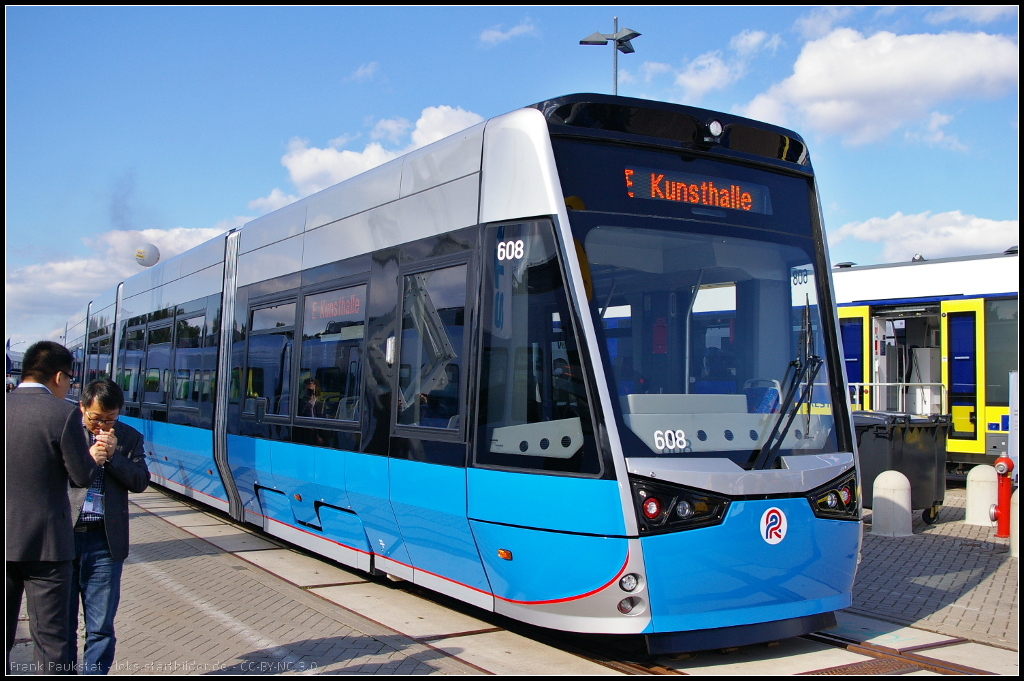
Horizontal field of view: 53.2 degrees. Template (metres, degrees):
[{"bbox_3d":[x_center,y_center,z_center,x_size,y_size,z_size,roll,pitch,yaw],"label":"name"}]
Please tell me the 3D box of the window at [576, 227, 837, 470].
[{"bbox_3d":[1.371,0.011,6.139,1.800,1.400,0.210,3,-17,-32],"label":"window"}]

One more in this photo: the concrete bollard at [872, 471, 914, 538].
[{"bbox_3d":[4.291,1.832,11.535,0.430,0.710,0.430,3,-4,-32],"label":"concrete bollard"}]

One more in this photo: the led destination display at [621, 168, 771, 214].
[{"bbox_3d":[1.221,-0.905,6.456,1.140,0.210,0.100,3,-17,-32],"label":"led destination display"}]

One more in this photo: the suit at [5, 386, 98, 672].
[{"bbox_3d":[-1.852,0.902,4.091,0.540,1.440,0.360,-1,-4,37],"label":"suit"}]

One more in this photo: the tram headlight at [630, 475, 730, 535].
[{"bbox_3d":[0.918,0.896,5.633,0.600,0.330,0.170,2,-13,-23],"label":"tram headlight"}]

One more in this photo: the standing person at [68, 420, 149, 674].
[{"bbox_3d":[-1.746,0.913,4.441,0.500,1.580,0.380,0,-3,25],"label":"standing person"}]

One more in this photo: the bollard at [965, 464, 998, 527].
[{"bbox_3d":[5.876,1.925,12.743,0.430,0.710,0.430,3,-4,-32],"label":"bollard"}]

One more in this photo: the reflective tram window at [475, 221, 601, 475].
[{"bbox_3d":[0.167,0.012,5.940,0.920,1.470,0.130,-1,-4,36],"label":"reflective tram window"}]

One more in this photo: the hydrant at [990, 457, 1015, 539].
[{"bbox_3d":[5.548,1.747,11.569,0.280,0.930,0.260,2,-3,-17],"label":"hydrant"}]

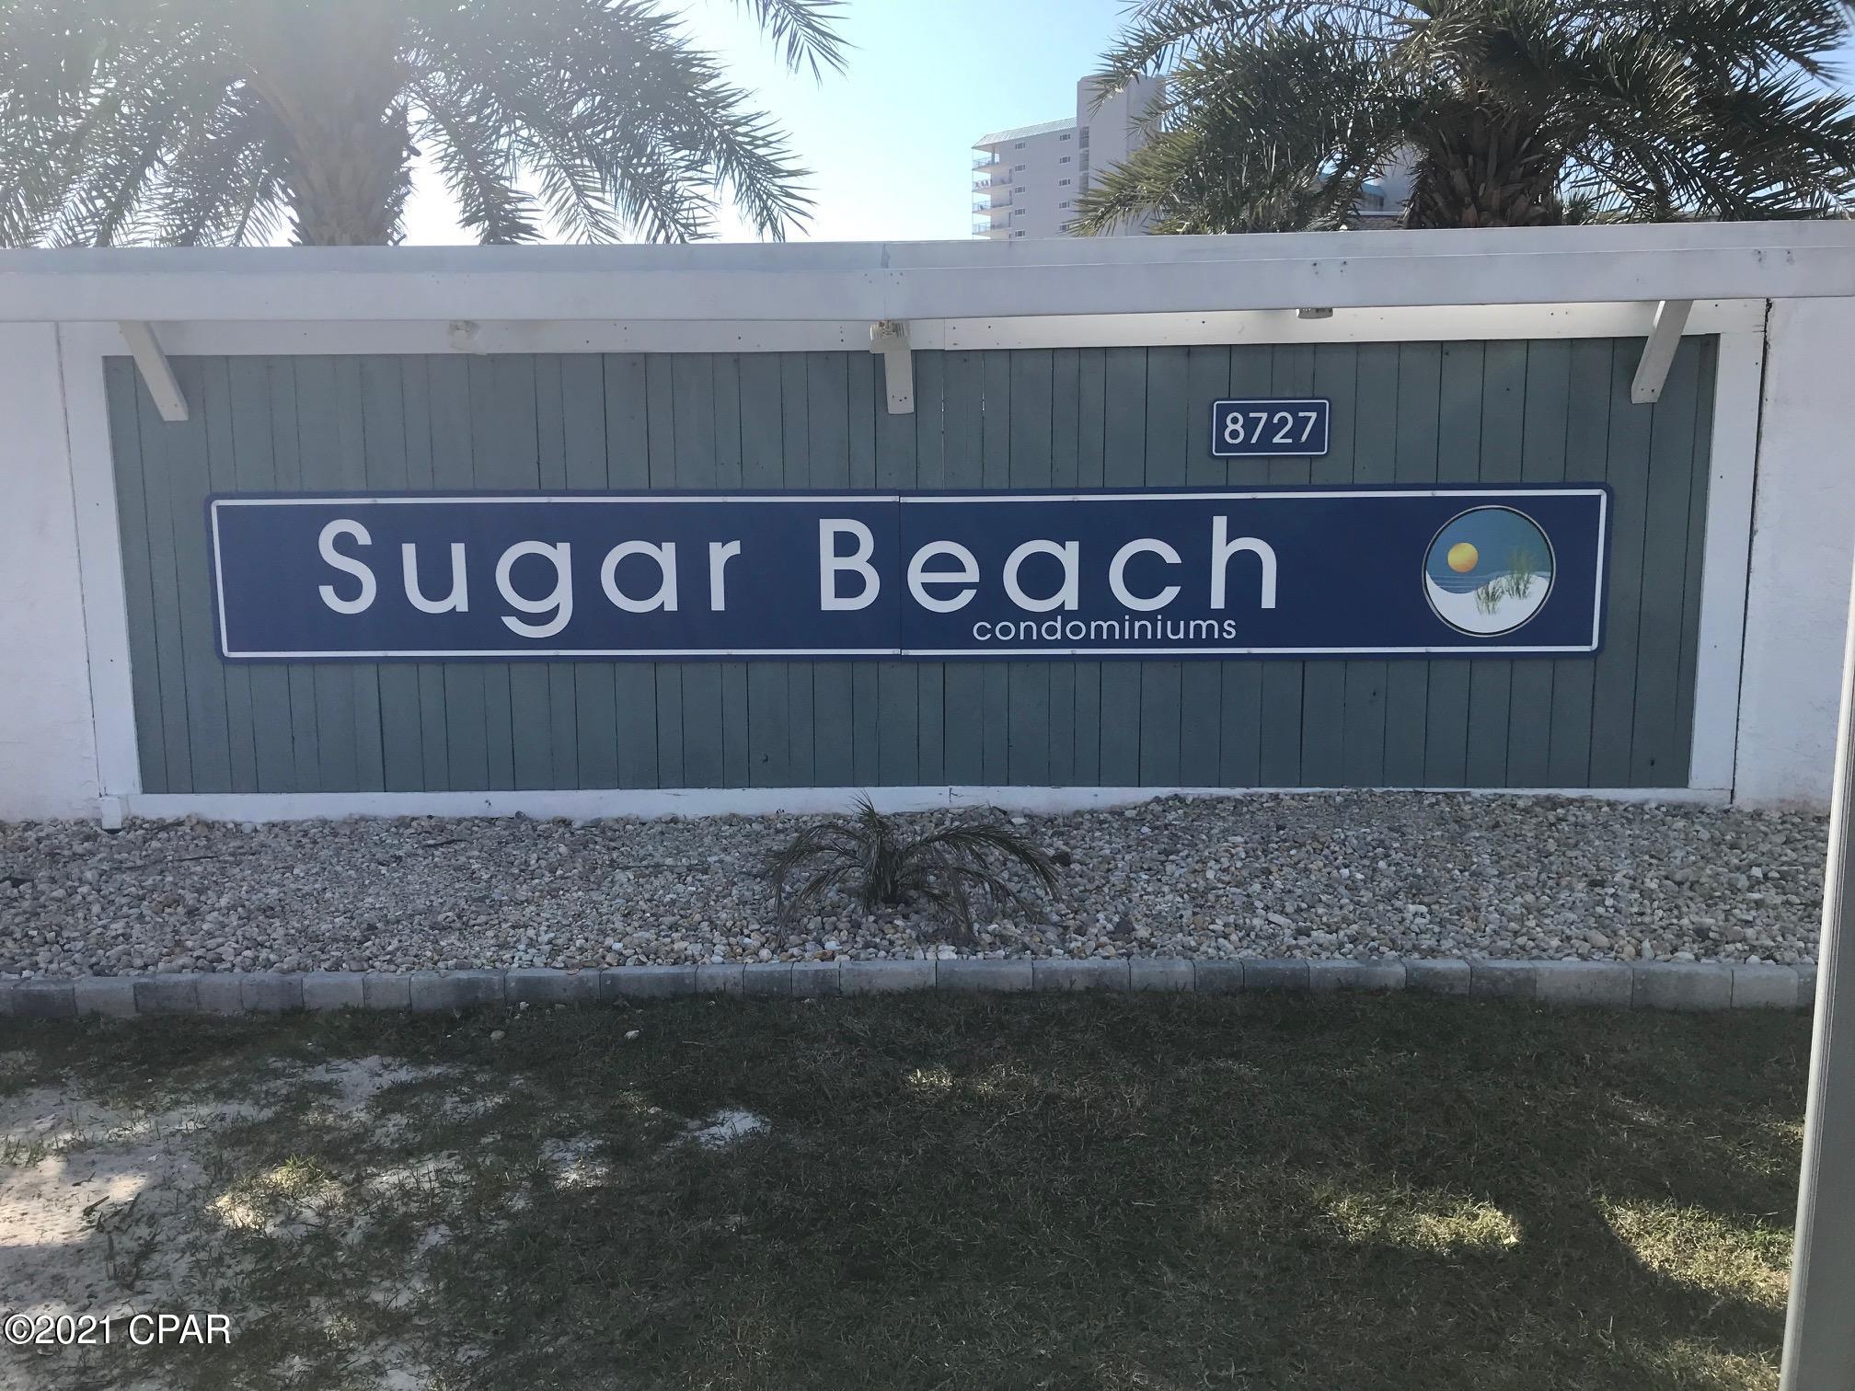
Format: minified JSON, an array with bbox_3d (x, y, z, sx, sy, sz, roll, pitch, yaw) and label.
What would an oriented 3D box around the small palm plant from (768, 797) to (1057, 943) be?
[{"bbox_3d":[-0.028,0.432,4.265,0.800,0.320,0.700,0,9,2],"label":"small palm plant"}]

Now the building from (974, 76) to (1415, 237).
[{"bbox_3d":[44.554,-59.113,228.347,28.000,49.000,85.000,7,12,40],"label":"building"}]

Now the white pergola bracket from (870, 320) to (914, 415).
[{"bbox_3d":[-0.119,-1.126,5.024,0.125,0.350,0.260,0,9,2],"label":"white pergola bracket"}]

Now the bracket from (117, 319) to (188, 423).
[{"bbox_3d":[-2.640,-1.114,5.104,0.090,0.350,0.260,0,9,2],"label":"bracket"}]

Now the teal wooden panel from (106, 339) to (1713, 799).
[{"bbox_3d":[-0.094,-0.430,5.283,5.550,1.565,0.050,0,9,2],"label":"teal wooden panel"}]

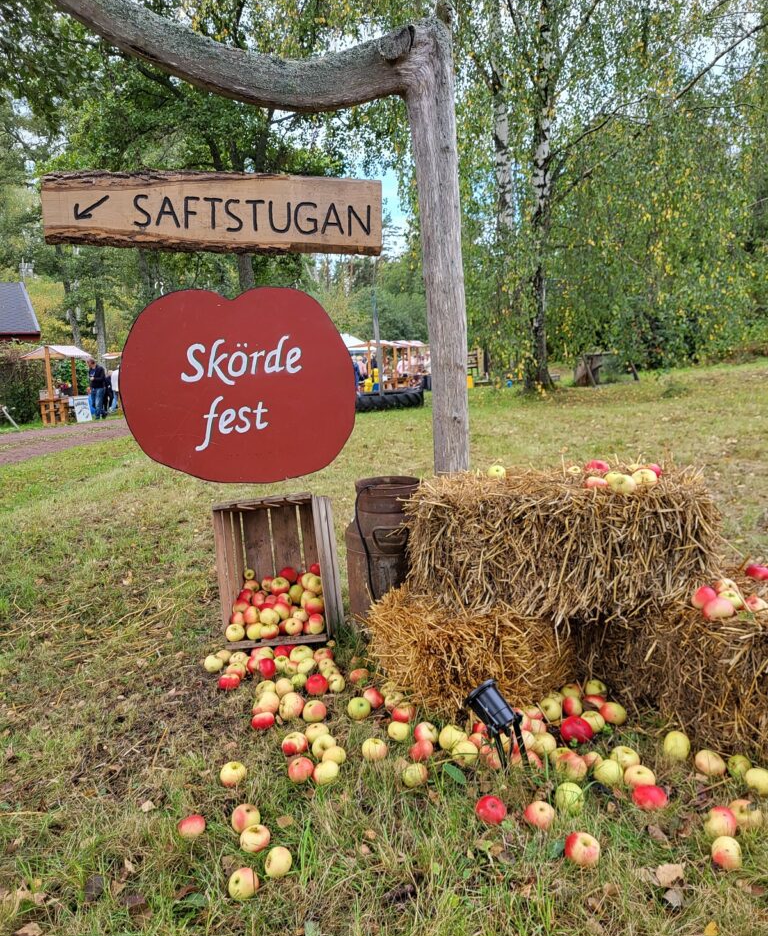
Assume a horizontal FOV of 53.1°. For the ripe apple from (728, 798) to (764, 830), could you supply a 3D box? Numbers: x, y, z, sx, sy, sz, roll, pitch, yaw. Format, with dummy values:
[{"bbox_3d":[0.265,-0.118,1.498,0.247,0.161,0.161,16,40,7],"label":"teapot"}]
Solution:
[{"bbox_3d":[0.944,0.904,2.008,0.076,0.070,0.076,-3,9,0],"label":"ripe apple"}]

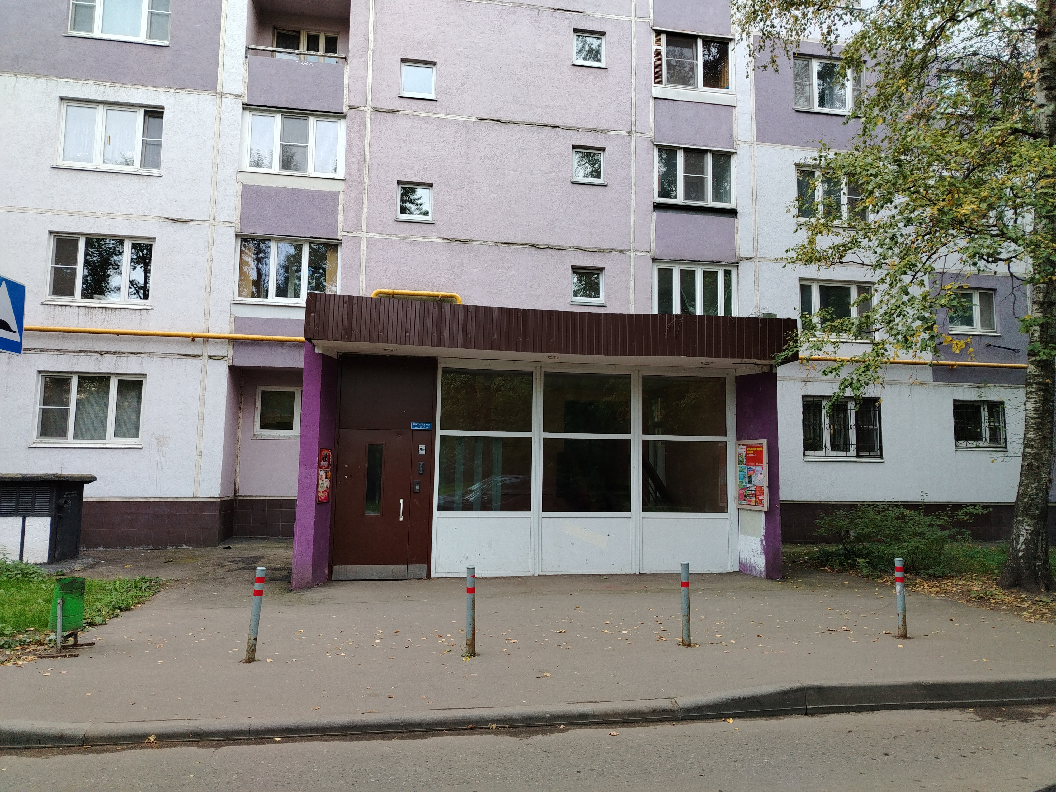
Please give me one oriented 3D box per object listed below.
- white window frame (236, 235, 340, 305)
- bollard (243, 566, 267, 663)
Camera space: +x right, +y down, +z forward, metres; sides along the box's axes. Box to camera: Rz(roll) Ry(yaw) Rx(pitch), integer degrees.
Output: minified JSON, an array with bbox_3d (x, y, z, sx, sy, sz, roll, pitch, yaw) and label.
[{"bbox_3d":[-5.000,-2.566,15.271,2.107,1.405,0.150,2,-6,-10],"label":"white window frame"},{"bbox_3d":[-2.191,1.747,5.885,0.076,0.734,0.076,5,-6,-9],"label":"bollard"}]

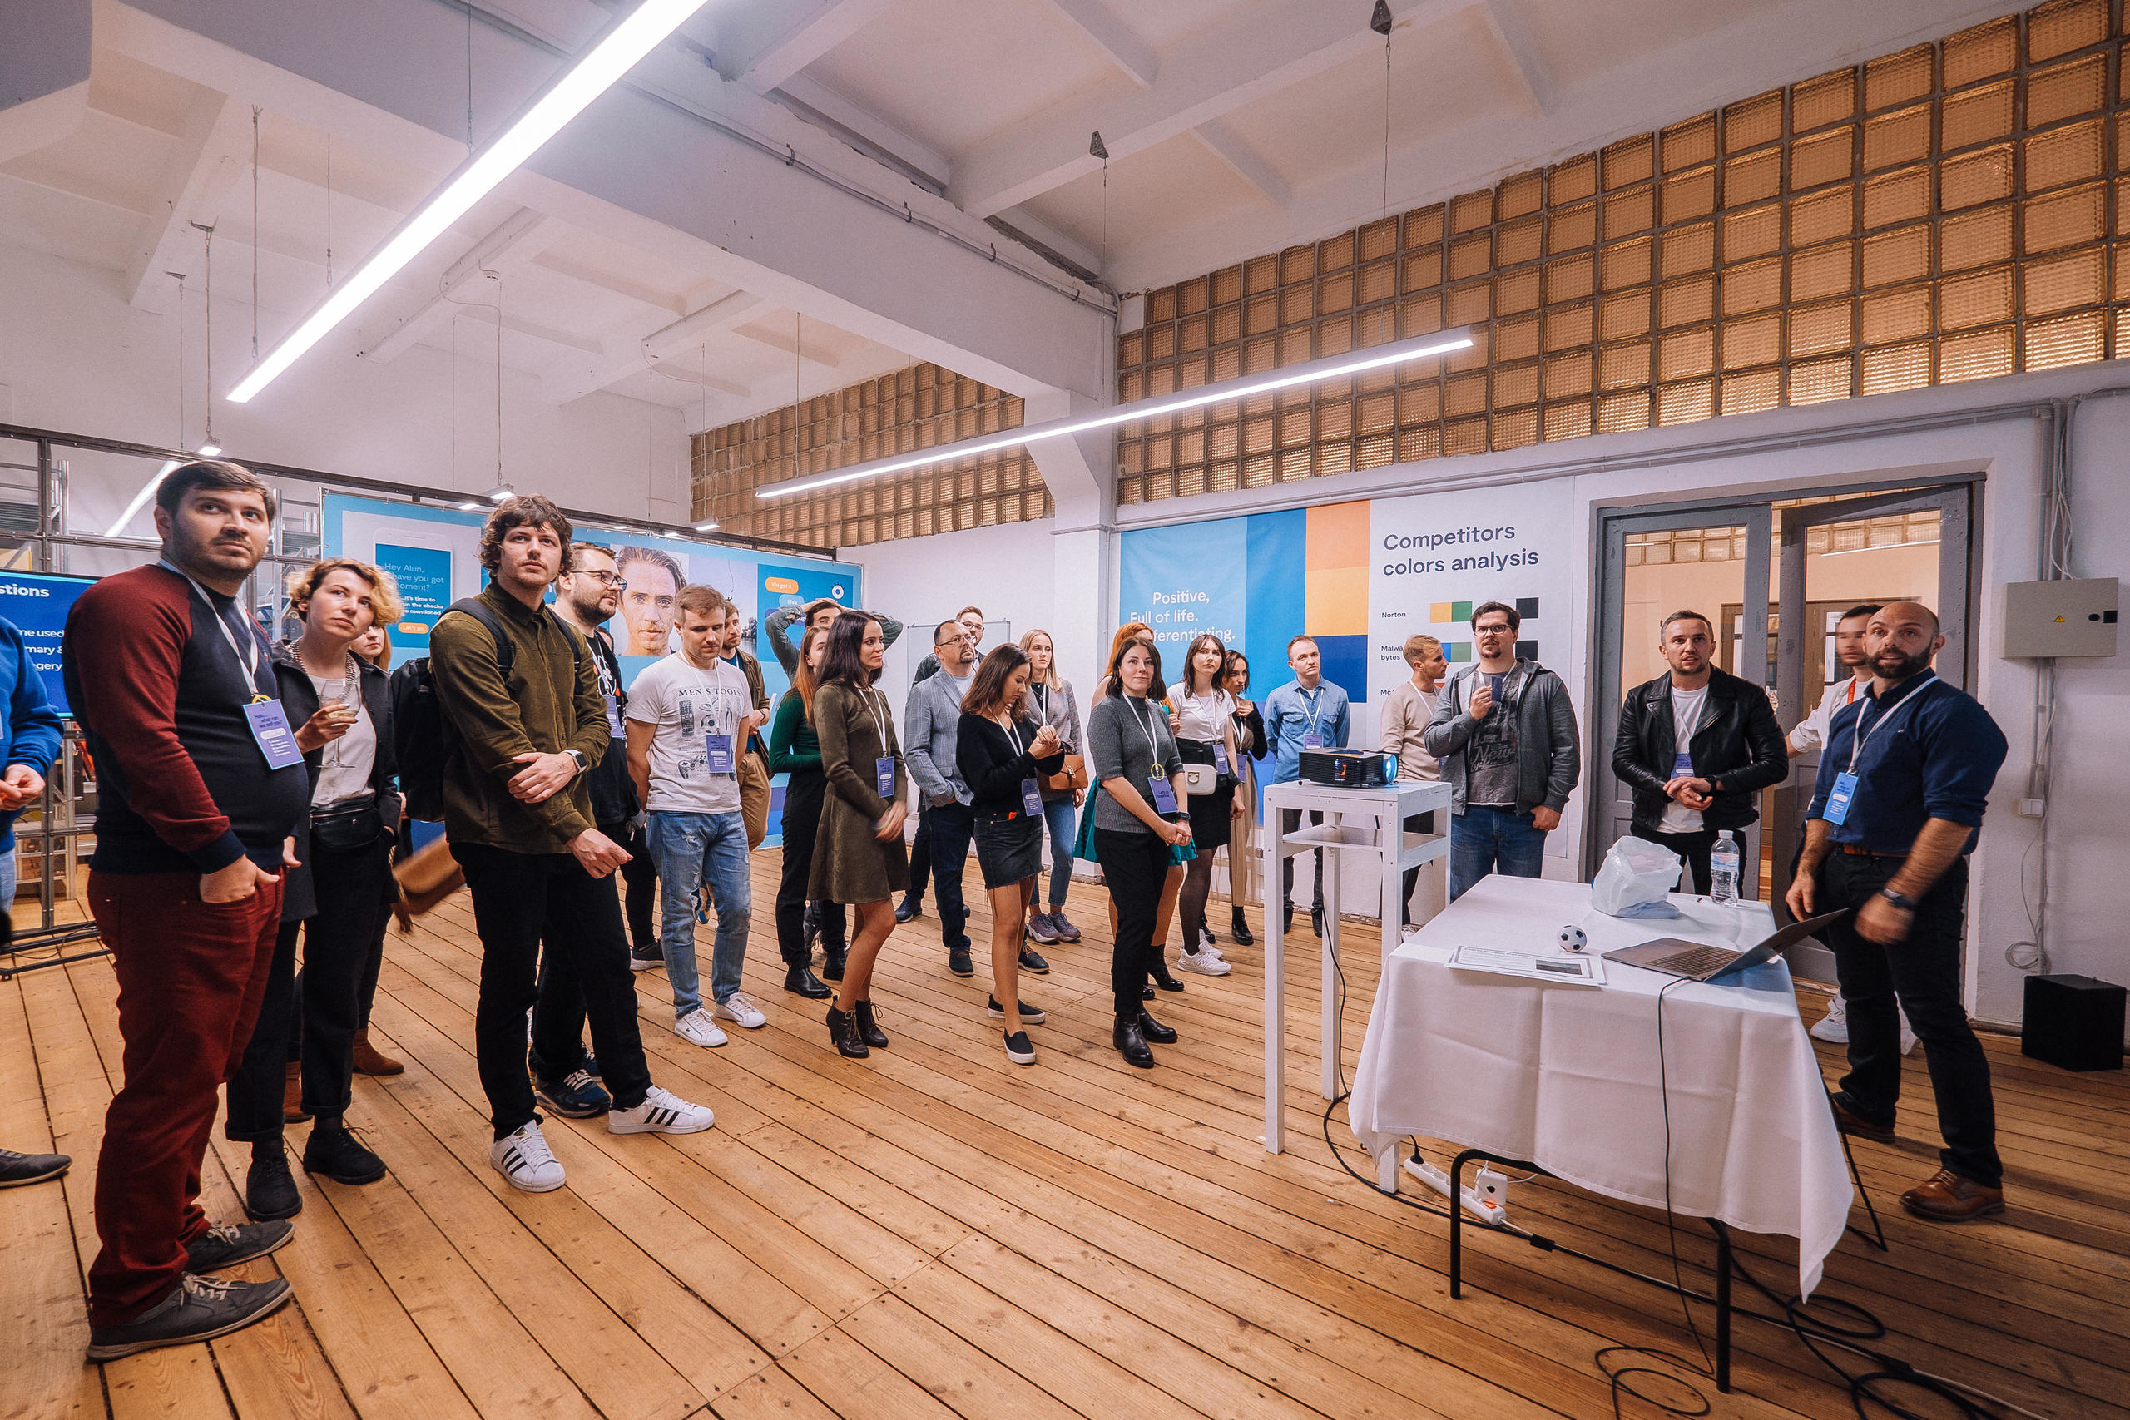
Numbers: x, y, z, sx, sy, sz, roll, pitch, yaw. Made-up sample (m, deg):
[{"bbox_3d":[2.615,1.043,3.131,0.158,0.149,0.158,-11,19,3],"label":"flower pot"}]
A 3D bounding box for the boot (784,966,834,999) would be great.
[{"bbox_3d":[-1.175,1.213,4.063,0.265,0.150,0.100,1,2,28],"label":"boot"}]

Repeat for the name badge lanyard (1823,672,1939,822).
[{"bbox_3d":[2.370,0.115,2.610,0.200,0.440,0.200,0,1,-6],"label":"name badge lanyard"}]

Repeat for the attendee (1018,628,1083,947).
[{"bbox_3d":[-0.082,0.400,4.944,0.420,1.703,0.310,0,2,-25],"label":"attendee"}]

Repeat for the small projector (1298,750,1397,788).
[{"bbox_3d":[0.888,0.182,2.765,0.220,0.095,0.280,2,2,39],"label":"small projector"}]

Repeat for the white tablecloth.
[{"bbox_3d":[1.484,0.879,2.518,0.920,0.560,1.290,1,2,33],"label":"white tablecloth"}]

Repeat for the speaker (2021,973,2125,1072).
[{"bbox_3d":[3.802,1.174,3.339,0.218,0.303,0.164,0,1,-2],"label":"speaker"}]

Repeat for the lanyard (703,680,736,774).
[{"bbox_3d":[-1.339,0.071,3.440,0.140,0.375,0.080,0,2,-24],"label":"lanyard"}]

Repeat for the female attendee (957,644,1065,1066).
[{"bbox_3d":[-0.198,0.519,3.552,0.430,1.580,0.450,-1,2,-43],"label":"female attendee"}]

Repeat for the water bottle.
[{"bbox_3d":[1.957,0.459,2.624,0.067,0.215,0.067,0,1,0],"label":"water bottle"}]

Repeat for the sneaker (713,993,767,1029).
[{"bbox_3d":[-1.362,1.240,3.732,0.295,0.110,0.105,1,2,31],"label":"sneaker"}]

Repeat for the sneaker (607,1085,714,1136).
[{"bbox_3d":[-1.273,1.259,2.803,0.300,0.120,0.110,0,1,-5],"label":"sneaker"}]

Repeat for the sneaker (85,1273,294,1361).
[{"bbox_3d":[-1.859,1.259,1.880,0.305,0.120,0.110,0,2,-26],"label":"sneaker"}]

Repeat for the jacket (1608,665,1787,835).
[{"bbox_3d":[2.390,0.150,3.380,0.590,0.610,0.350,2,2,41],"label":"jacket"}]

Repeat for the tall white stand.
[{"bbox_3d":[0.903,0.775,2.709,0.385,1.085,0.472,2,2,39],"label":"tall white stand"}]

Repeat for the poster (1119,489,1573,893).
[{"bbox_3d":[1.468,-0.241,5.417,2.771,1.957,0.020,2,2,39],"label":"poster"}]

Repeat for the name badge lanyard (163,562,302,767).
[{"bbox_3d":[-1.858,-0.098,1.980,0.200,0.440,0.160,0,1,-5],"label":"name badge lanyard"}]

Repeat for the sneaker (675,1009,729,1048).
[{"bbox_3d":[-1.447,1.244,3.546,0.295,0.110,0.105,1,2,32],"label":"sneaker"}]

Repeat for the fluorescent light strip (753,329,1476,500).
[{"bbox_3d":[-0.344,-1.568,5.138,5.072,0.070,0.065,2,2,39],"label":"fluorescent light strip"}]

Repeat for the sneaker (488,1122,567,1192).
[{"bbox_3d":[-1.518,1.245,2.507,0.300,0.115,0.105,1,2,34],"label":"sneaker"}]

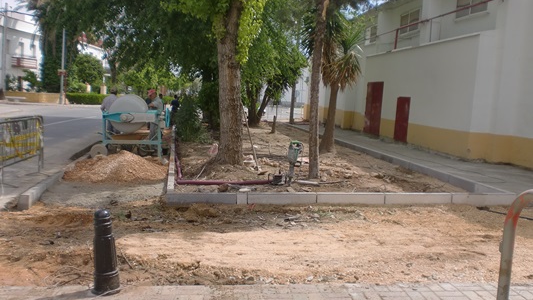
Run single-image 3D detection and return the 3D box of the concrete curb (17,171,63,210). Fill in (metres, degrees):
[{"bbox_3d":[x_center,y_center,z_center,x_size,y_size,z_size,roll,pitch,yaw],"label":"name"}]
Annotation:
[{"bbox_3d":[-3.437,0.591,8.383,0.140,0.210,2.400,0,6,-10],"label":"concrete curb"}]

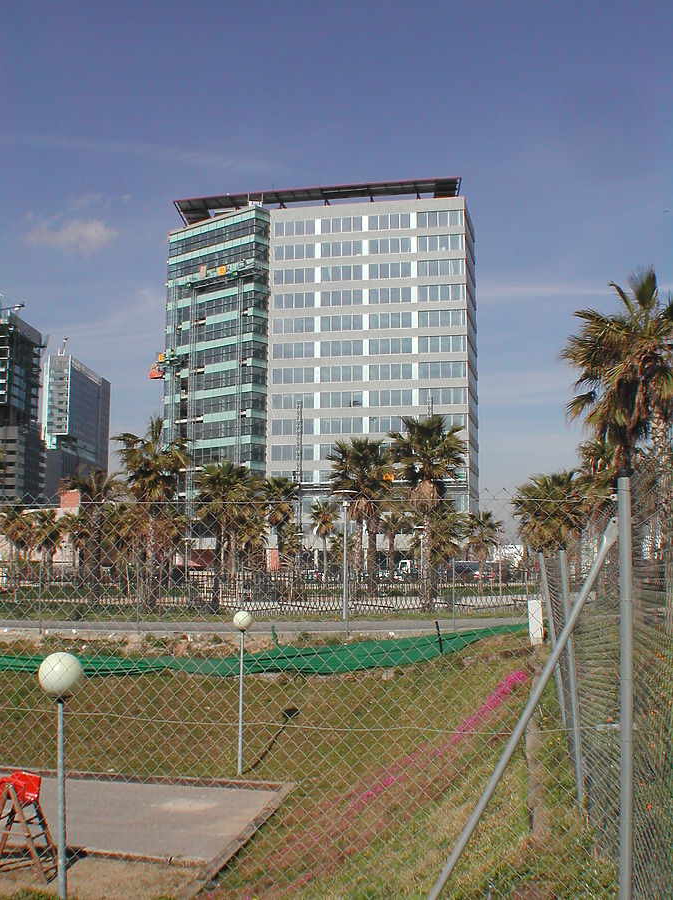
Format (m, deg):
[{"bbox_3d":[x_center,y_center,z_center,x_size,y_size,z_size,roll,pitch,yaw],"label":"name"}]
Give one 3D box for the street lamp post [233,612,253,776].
[{"bbox_3d":[-1.933,5.025,25.348,0.410,3.390,0.410,0,-5,0],"label":"street lamp post"}]

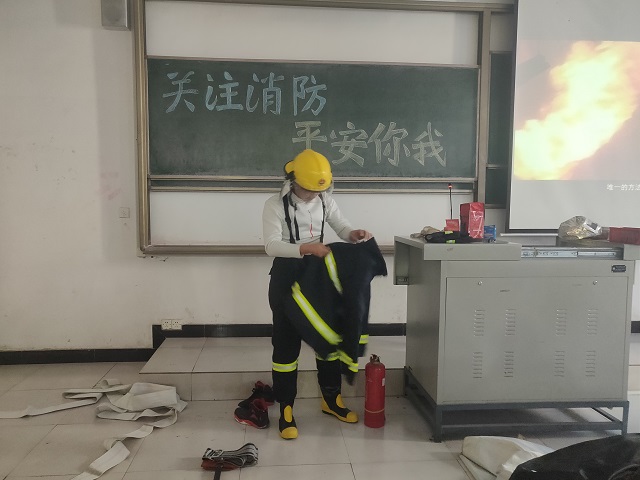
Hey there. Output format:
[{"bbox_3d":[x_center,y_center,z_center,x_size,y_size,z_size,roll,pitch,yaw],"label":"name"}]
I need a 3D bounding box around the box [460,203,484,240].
[{"bbox_3d":[1.037,-0.133,3.134,0.103,0.236,0.130,0,5,-5],"label":"box"}]

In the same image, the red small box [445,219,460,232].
[{"bbox_3d":[0.892,-0.091,3.140,0.090,0.104,0.070,0,5,-5],"label":"red small box"}]

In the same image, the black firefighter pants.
[{"bbox_3d":[-0.100,0.578,2.968,0.440,0.960,0.320,-2,5,-25],"label":"black firefighter pants"}]

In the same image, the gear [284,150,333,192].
[{"bbox_3d":[-0.063,-0.422,2.790,0.235,0.190,0.290,-3,39,-37],"label":"gear"}]

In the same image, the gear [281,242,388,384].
[{"bbox_3d":[0.086,0.414,2.740,0.560,0.849,0.280,-1,5,-20],"label":"gear"}]

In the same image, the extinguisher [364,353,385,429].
[{"bbox_3d":[0.346,0.947,2.933,0.130,0.452,0.130,0,5,0],"label":"extinguisher"}]

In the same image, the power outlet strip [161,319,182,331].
[{"bbox_3d":[-1.296,0.746,4.051,0.175,0.090,0.015,0,5,-5],"label":"power outlet strip"}]

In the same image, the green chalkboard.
[{"bbox_3d":[-0.010,-0.998,3.946,2.824,1.008,0.040,0,5,-5],"label":"green chalkboard"}]

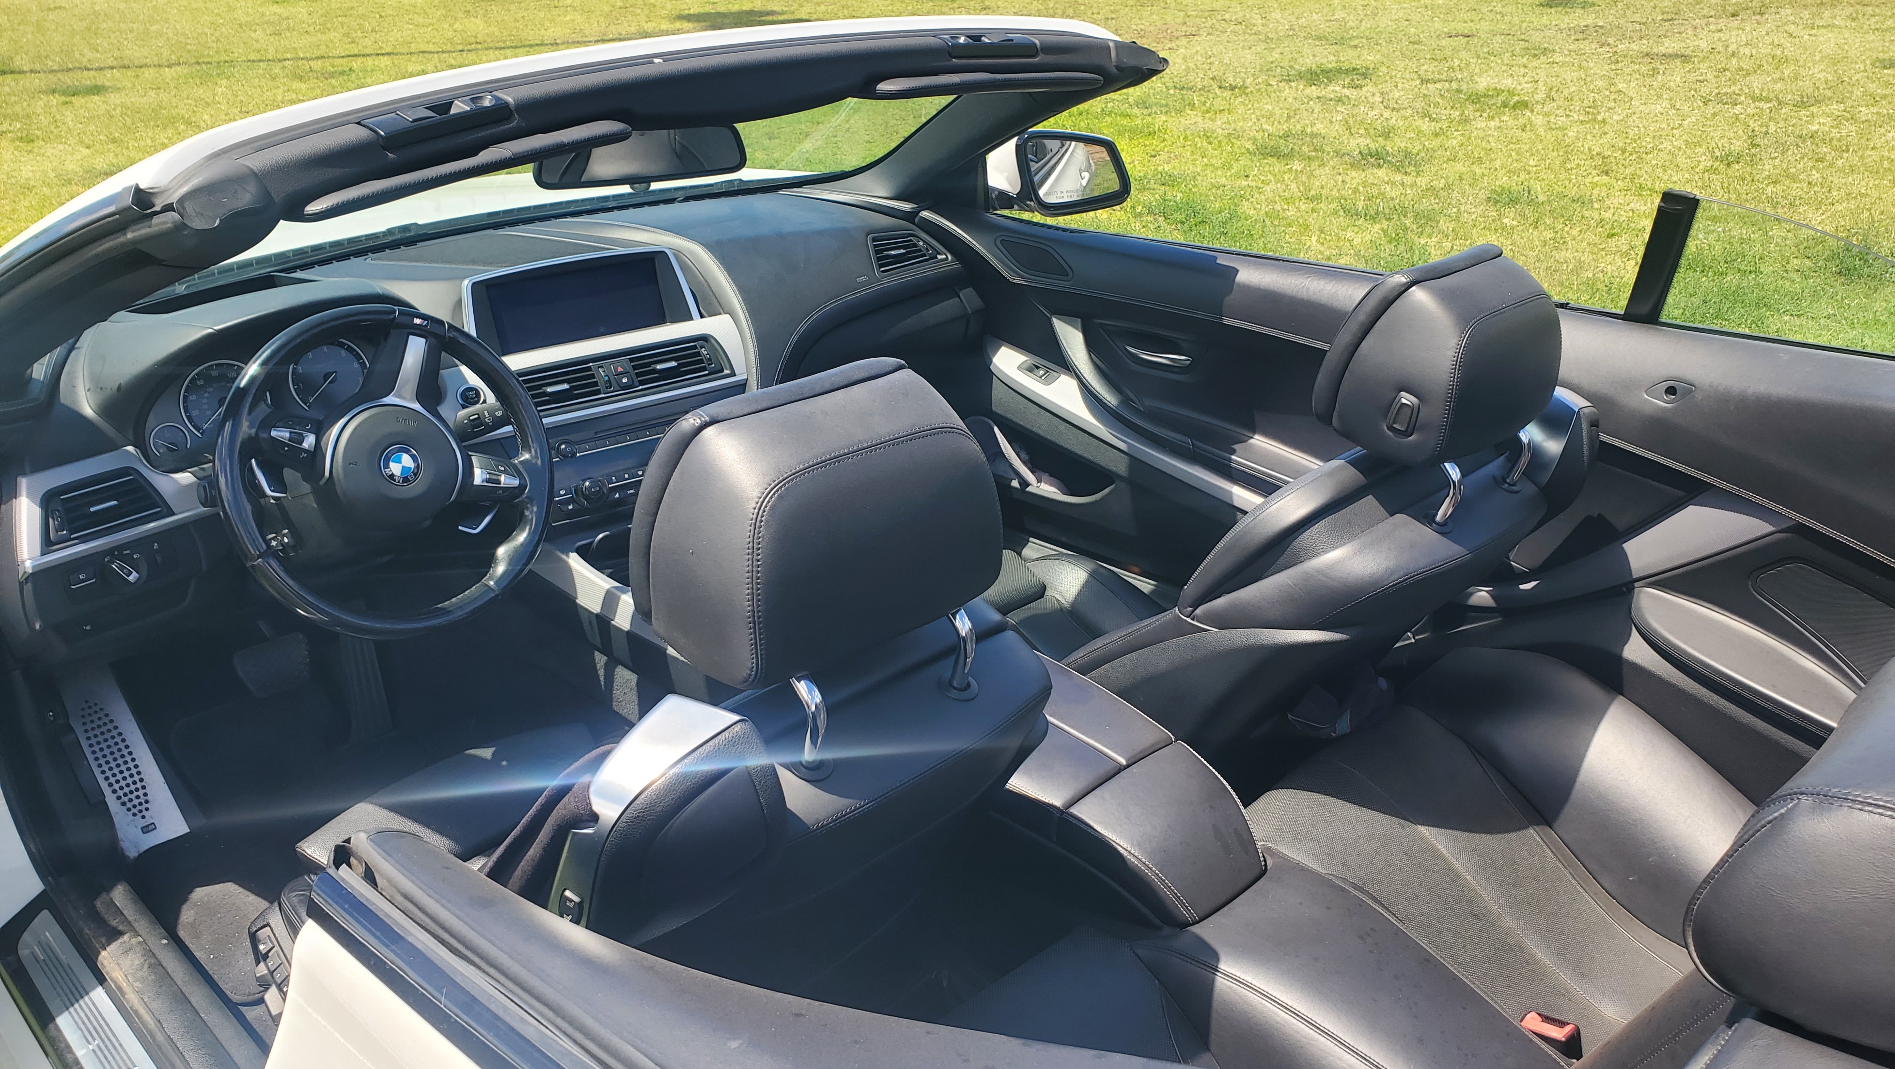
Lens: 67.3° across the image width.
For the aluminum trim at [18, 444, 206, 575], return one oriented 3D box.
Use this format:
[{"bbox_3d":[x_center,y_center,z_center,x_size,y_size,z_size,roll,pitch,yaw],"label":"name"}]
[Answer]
[{"bbox_3d":[-0.891,-0.041,1.519,0.185,0.105,0.060,-23,22,-38],"label":"aluminum trim"}]

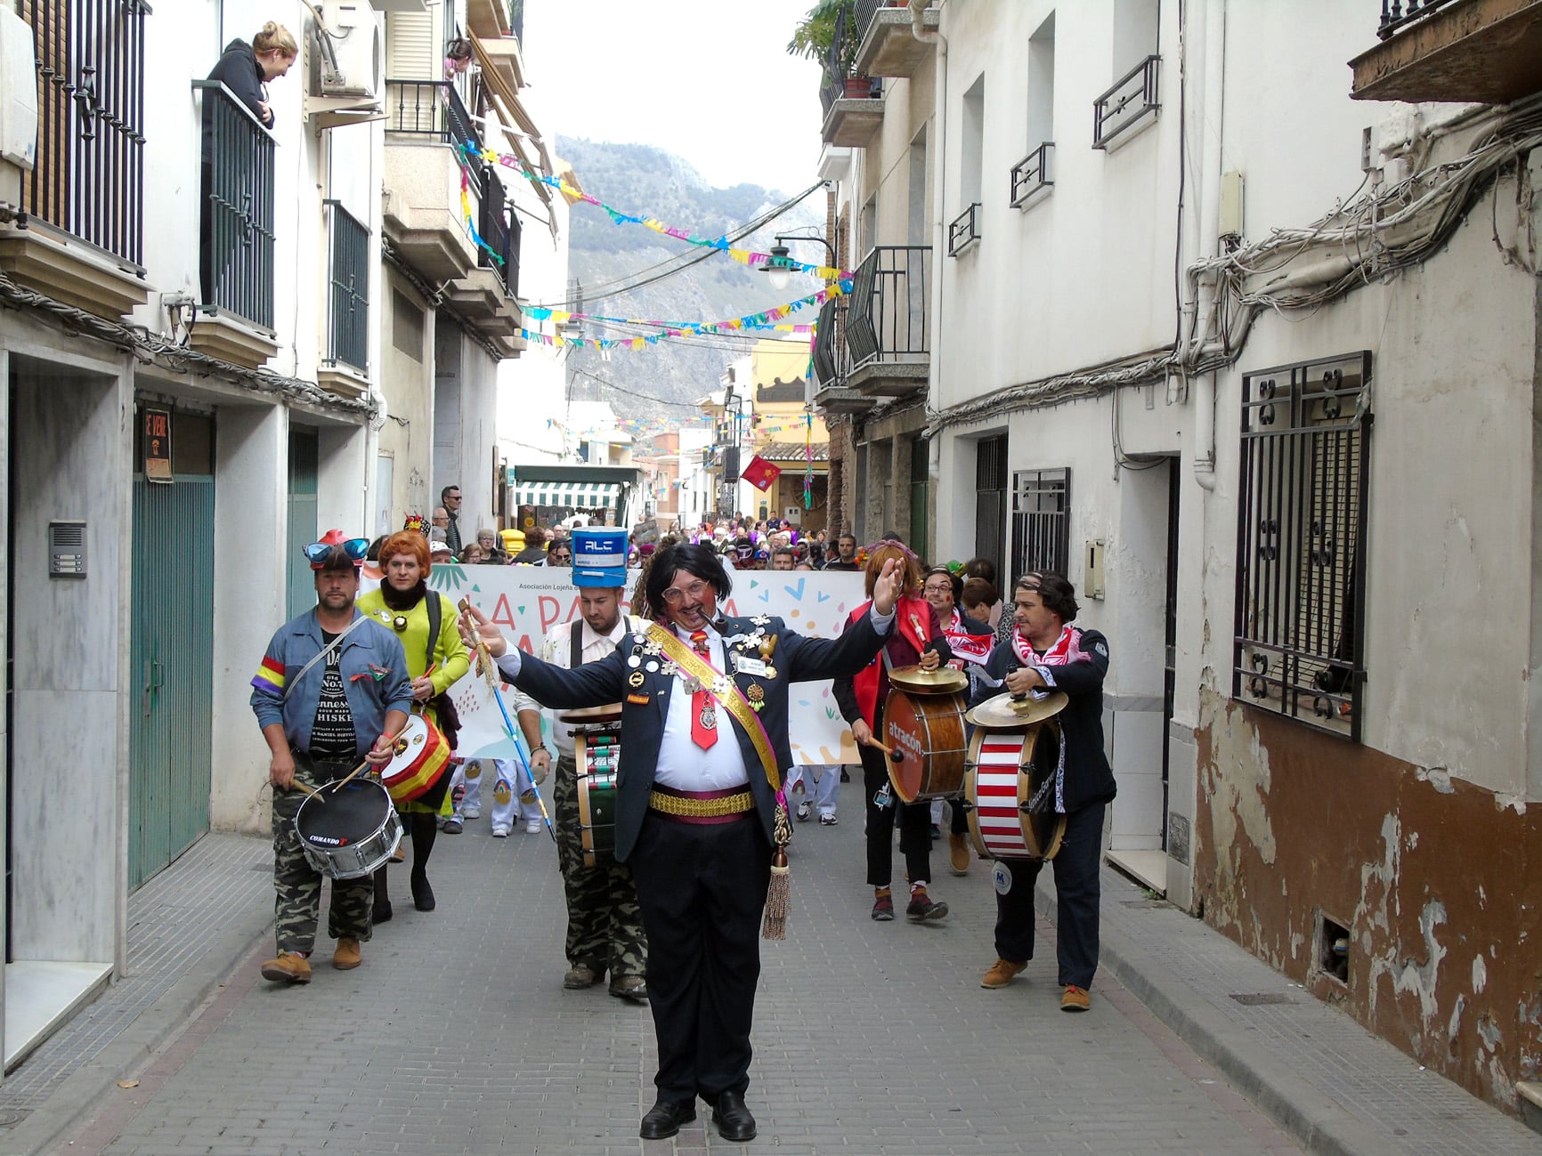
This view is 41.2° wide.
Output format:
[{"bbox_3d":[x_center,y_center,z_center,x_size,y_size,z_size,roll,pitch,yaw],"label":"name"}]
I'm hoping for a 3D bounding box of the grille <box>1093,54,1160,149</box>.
[{"bbox_3d":[1.857,-2.470,10.729,0.090,0.275,1.170,1,2,-4],"label":"grille"}]

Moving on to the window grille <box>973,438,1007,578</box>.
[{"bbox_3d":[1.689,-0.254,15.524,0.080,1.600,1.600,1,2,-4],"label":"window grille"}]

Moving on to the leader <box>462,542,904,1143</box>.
[{"bbox_3d":[-0.262,0.771,6.130,1.310,1.780,0.550,1,2,-2],"label":"leader"}]

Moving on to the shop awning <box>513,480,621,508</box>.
[{"bbox_3d":[-3.929,-1.619,39.500,2.030,0.500,0.700,1,2,-1],"label":"shop awning"}]

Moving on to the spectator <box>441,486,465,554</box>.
[{"bbox_3d":[-3.367,-0.093,21.534,0.320,1.750,0.480,1,2,-2],"label":"spectator"}]

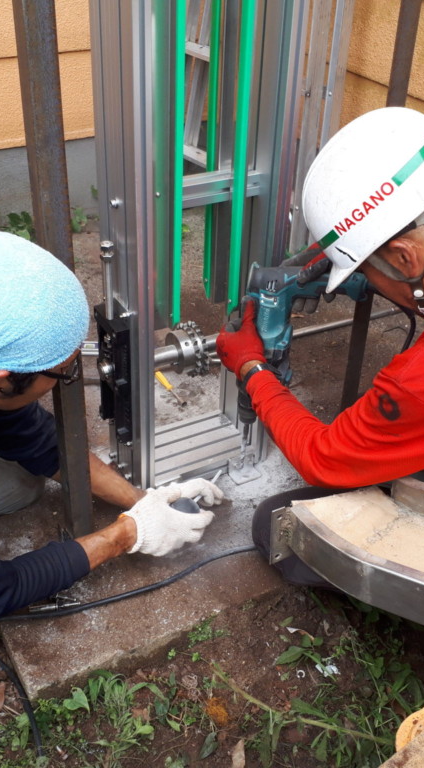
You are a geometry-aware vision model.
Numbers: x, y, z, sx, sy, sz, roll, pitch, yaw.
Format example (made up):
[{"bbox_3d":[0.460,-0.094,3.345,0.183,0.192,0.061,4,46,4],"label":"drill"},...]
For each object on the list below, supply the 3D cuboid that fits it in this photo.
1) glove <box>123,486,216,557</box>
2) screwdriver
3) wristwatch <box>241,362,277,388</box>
[{"bbox_3d":[-0.077,0.259,1.485,0.165,0.085,0.110,-9,36,-16],"label":"glove"},{"bbox_3d":[-0.102,0.007,1.925,0.026,0.026,0.162,-16,38,-25],"label":"screwdriver"},{"bbox_3d":[0.091,-0.008,1.475,0.068,0.058,0.035,11,27,-28],"label":"wristwatch"}]

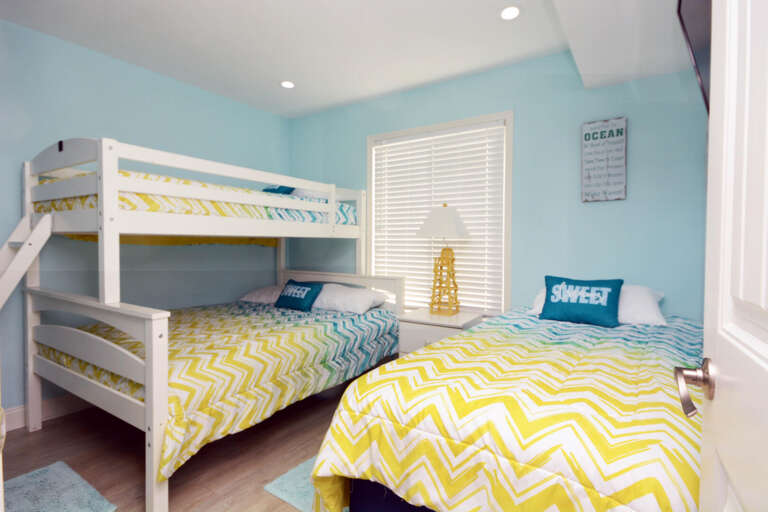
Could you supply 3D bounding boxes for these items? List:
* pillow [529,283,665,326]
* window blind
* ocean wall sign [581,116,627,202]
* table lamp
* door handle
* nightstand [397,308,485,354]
[{"bbox_3d":[1.316,0.281,2.413,0.735,0.210,0.330,2,2,32],"label":"pillow"},{"bbox_3d":[0.398,-0.294,3.198,1.198,1.467,0.060,2,2,32],"label":"window blind"},{"bbox_3d":[1.436,-0.623,2.524,0.260,0.530,0.025,2,2,32],"label":"ocean wall sign"},{"bbox_3d":[0.465,0.015,2.959,0.320,0.852,0.320,2,2,32],"label":"table lamp"},{"bbox_3d":[0.502,0.207,0.623,0.052,0.074,0.140,2,2,32],"label":"door handle"},{"bbox_3d":[0.413,0.759,2.800,0.498,0.623,0.455,2,2,32],"label":"nightstand"}]

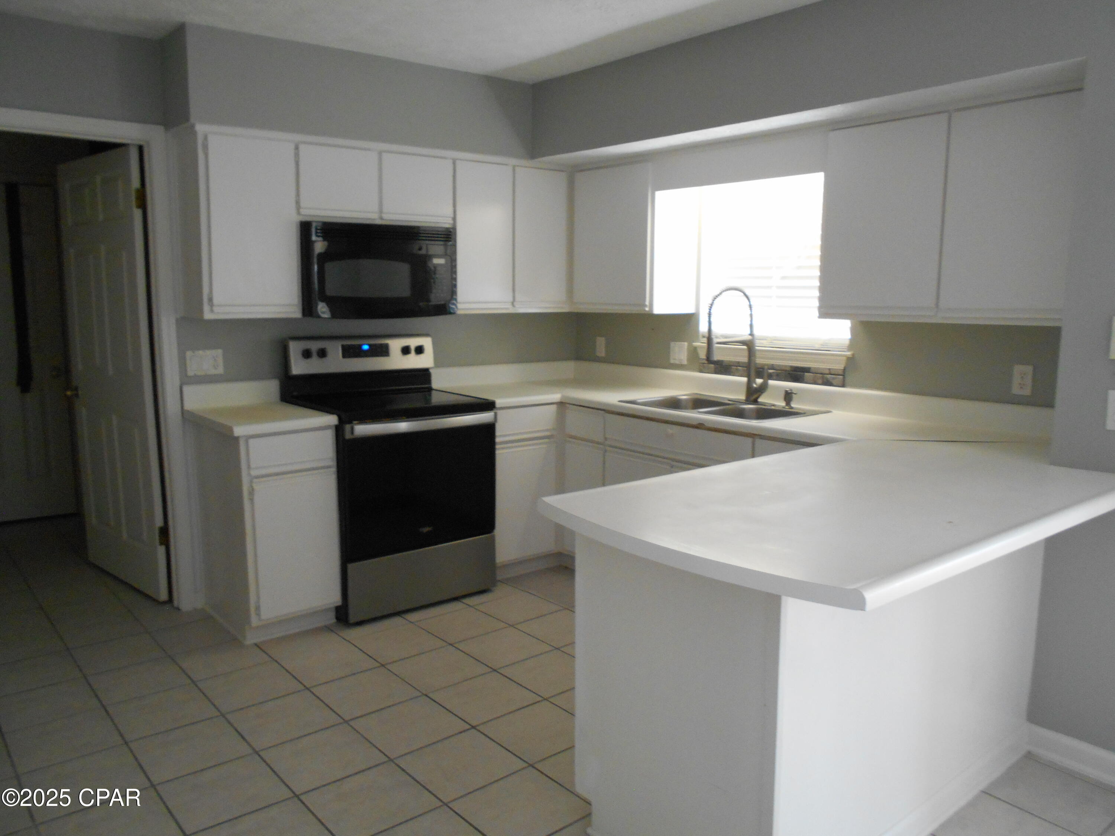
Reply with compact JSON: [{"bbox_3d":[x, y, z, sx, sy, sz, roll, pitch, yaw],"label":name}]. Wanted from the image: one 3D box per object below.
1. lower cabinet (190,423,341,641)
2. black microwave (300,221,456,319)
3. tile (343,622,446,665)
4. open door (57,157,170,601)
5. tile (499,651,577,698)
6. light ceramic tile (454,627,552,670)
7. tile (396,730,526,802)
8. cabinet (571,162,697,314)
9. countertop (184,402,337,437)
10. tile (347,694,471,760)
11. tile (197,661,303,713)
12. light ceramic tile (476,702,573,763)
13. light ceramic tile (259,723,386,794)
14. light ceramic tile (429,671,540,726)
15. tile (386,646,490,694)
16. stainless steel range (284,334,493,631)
[{"bbox_3d":[-1.279,0.453,3.670,0.405,0.872,0.600,-6,11,-40],"label":"lower cabinet"},{"bbox_3d":[-0.897,-0.687,3.965,0.757,0.420,0.400,-6,11,-40],"label":"black microwave"},{"bbox_3d":[-0.656,0.934,3.462,0.299,0.010,0.299,-6,11,-40],"label":"tile"},{"bbox_3d":[-2.114,-0.205,3.968,0.880,2.030,0.037,7,11,41],"label":"open door"},{"bbox_3d":[-0.022,0.984,3.216,0.304,0.010,0.304,-6,11,-40],"label":"tile"},{"bbox_3d":[-0.215,0.938,3.409,0.300,0.010,0.300,-6,10,-40],"label":"light ceramic tile"},{"bbox_3d":[-0.292,1.055,2.551,0.300,0.010,0.300,-6,10,-40],"label":"tile"},{"bbox_3d":[0.399,-0.939,4.461,0.335,0.762,0.641,-6,11,-40],"label":"cabinet"},{"bbox_3d":[-1.251,-0.004,3.494,0.430,0.038,0.640,-6,10,-40],"label":"countertop"},{"bbox_3d":[-0.496,1.030,2.807,0.299,0.010,0.299,-6,11,-40],"label":"tile"},{"bbox_3d":[-1.128,0.991,3.086,0.304,0.010,0.304,-6,11,-40],"label":"tile"},{"bbox_3d":[-0.066,1.039,2.771,0.299,0.010,0.299,-6,11,-40],"label":"light ceramic tile"},{"bbox_3d":[-0.719,1.047,2.582,0.300,0.010,0.300,-6,10,-40],"label":"light ceramic tile"},{"bbox_3d":[-0.254,0.997,2.976,0.300,0.010,0.300,-6,10,-40],"label":"light ceramic tile"},{"bbox_3d":[-0.459,0.969,3.232,0.299,0.010,0.299,-6,11,-40],"label":"tile"},{"bbox_3d":[-0.788,0.237,3.900,0.756,1.208,0.699,-6,10,-40],"label":"stainless steel range"}]

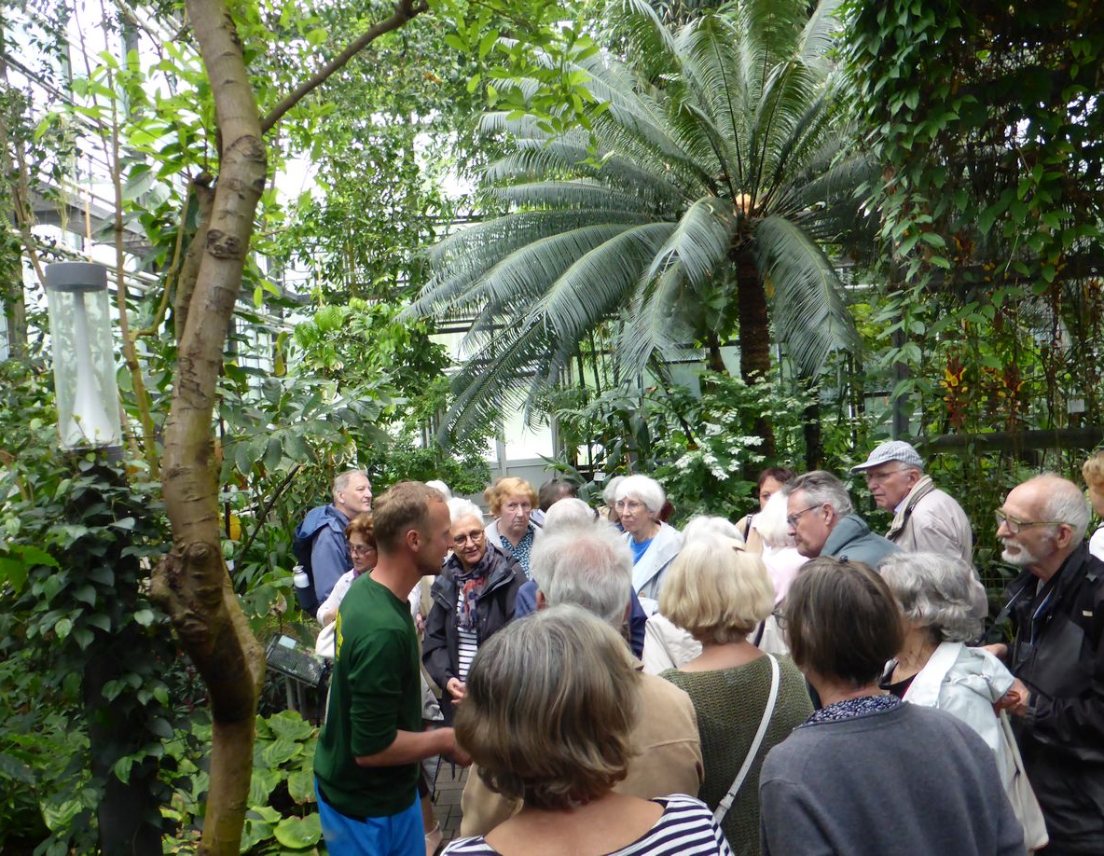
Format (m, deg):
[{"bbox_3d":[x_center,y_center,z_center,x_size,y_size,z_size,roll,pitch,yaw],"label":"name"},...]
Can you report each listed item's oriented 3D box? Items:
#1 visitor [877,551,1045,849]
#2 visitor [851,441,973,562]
[{"bbox_3d":[0.950,1.080,1.950,0.400,1.600,0.480,-2,3,-6],"label":"visitor"},{"bbox_3d":[1.370,0.930,3.070,0.420,1.750,0.500,-3,3,-22],"label":"visitor"}]

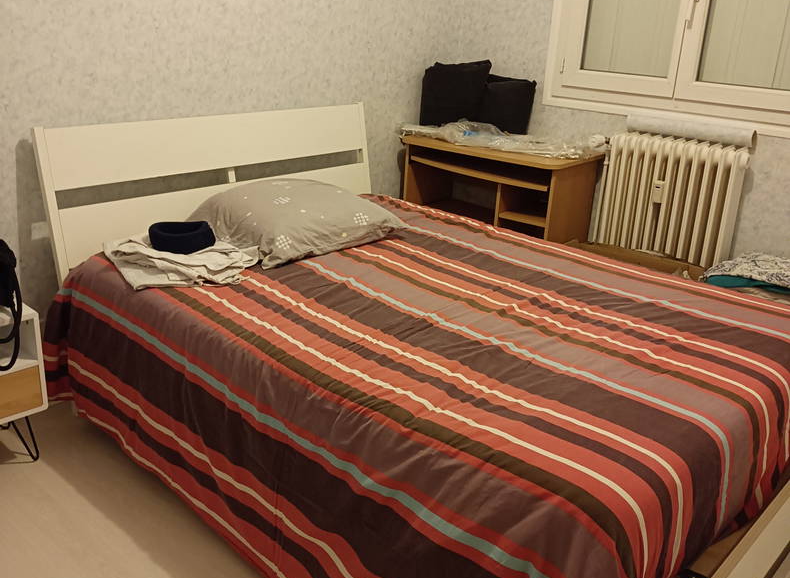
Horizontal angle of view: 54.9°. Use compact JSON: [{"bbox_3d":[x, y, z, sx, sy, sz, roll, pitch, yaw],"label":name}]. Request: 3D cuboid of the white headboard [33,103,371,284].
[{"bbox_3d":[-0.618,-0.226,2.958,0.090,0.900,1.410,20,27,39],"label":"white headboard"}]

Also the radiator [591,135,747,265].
[{"bbox_3d":[1.088,-0.230,3.140,0.550,0.760,0.130,20,27,39],"label":"radiator"}]

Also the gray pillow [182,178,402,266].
[{"bbox_3d":[-0.368,-0.290,2.797,0.480,0.180,0.690,20,27,39],"label":"gray pillow"}]

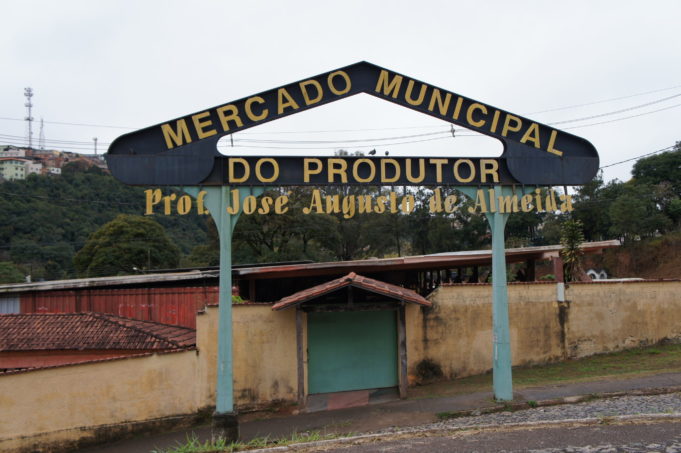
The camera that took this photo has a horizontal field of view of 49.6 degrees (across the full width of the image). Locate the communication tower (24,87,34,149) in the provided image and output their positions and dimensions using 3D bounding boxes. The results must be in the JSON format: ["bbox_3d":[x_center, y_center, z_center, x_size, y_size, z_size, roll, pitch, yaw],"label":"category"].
[{"bbox_3d":[-181.383,-63.118,430.000,4.400,36.085,4.400,-1,-4,0],"label":"communication tower"}]

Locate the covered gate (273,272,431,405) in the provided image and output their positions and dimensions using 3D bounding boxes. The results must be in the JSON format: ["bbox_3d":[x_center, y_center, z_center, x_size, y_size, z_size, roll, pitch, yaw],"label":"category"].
[{"bbox_3d":[0.198,2.896,19.600,3.950,3.261,2.000,-1,-4,-5],"label":"covered gate"}]

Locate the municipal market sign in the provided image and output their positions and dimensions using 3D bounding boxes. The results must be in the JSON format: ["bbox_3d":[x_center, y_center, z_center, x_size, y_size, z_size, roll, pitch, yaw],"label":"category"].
[{"bbox_3d":[0.495,-2.183,15.739,10.539,2.647,0.300,0,-4,-8],"label":"municipal market sign"}]

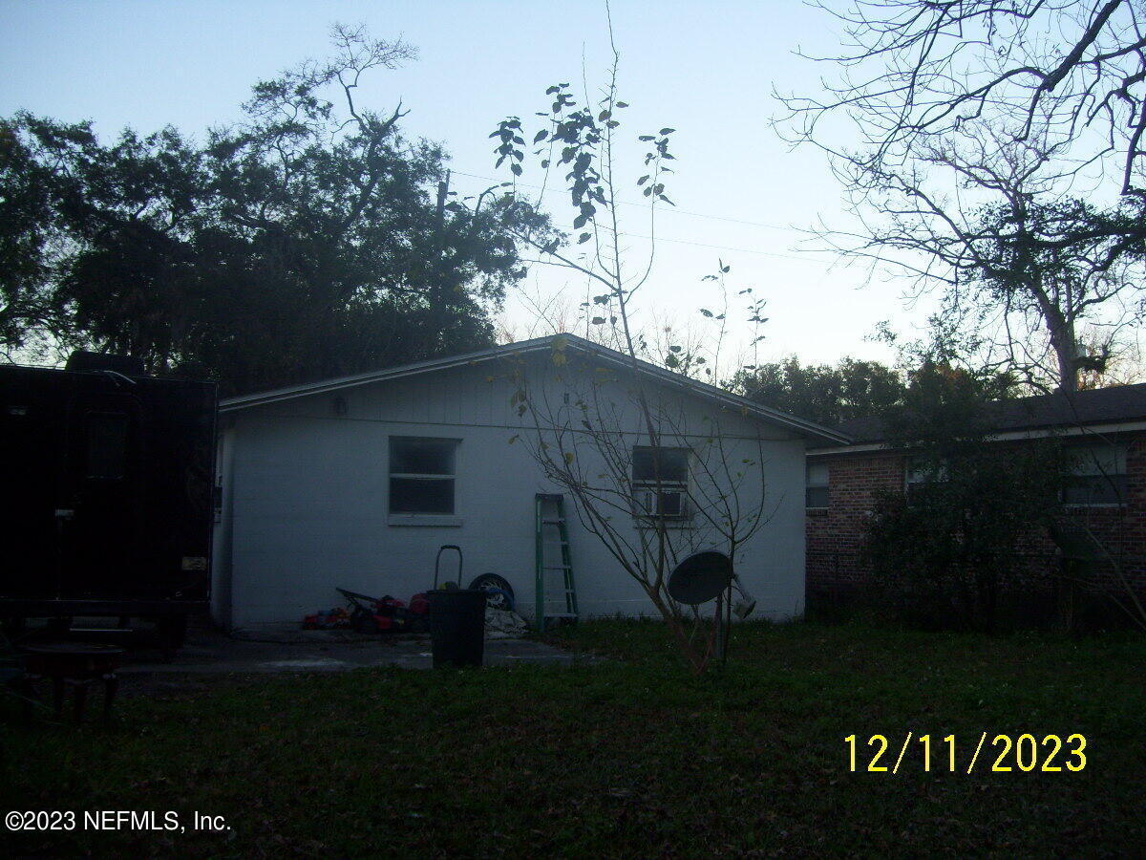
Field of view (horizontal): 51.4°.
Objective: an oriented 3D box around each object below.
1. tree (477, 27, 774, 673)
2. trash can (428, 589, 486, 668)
[{"bbox_3d":[0.525,-0.885,11.178,2.729,6.250,2.300,1,-4,0],"label":"tree"},{"bbox_3d":[-1.105,1.892,11.424,0.550,0.710,0.550,1,-4,0],"label":"trash can"}]

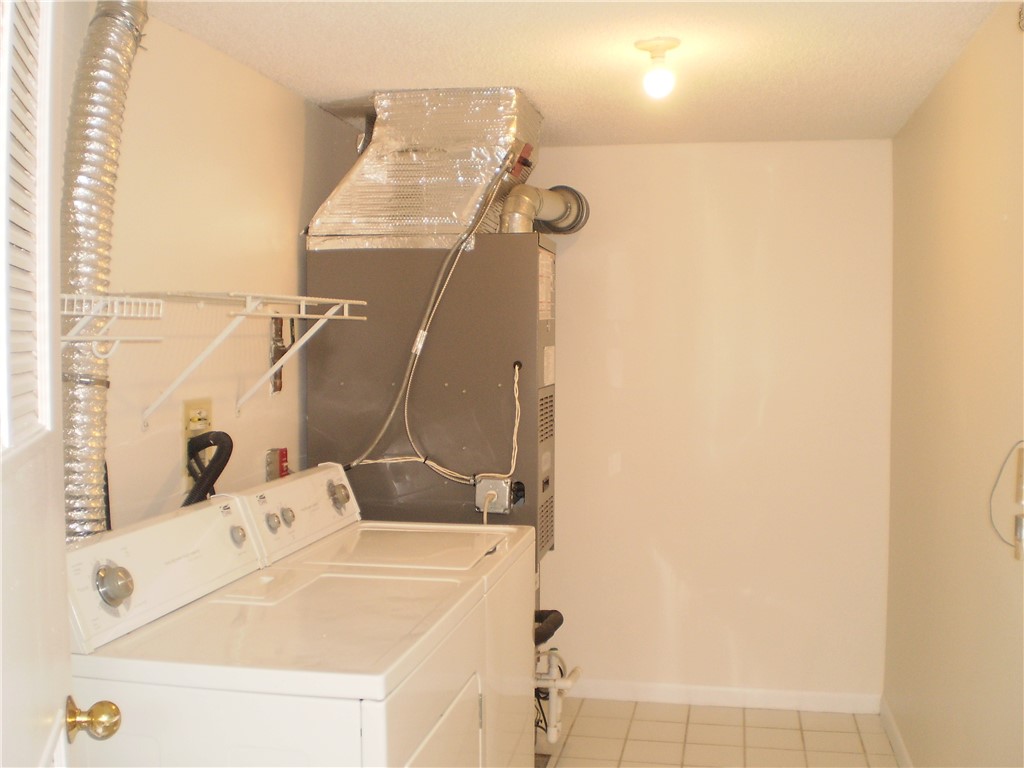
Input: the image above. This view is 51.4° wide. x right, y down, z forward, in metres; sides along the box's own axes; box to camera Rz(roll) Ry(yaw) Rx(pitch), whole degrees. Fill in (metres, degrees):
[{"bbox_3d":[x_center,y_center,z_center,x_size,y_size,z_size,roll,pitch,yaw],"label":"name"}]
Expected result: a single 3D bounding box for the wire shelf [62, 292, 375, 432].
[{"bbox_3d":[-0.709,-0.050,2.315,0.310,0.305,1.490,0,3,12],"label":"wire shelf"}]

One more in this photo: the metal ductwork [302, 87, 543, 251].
[{"bbox_3d":[-0.270,-0.660,3.473,0.658,0.488,0.470,0,3,12],"label":"metal ductwork"}]

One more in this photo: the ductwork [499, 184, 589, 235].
[{"bbox_3d":[0.117,-0.624,3.799,0.185,0.295,1.020,0,3,12],"label":"ductwork"}]

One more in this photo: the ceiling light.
[{"bbox_3d":[0.373,-0.802,2.725,0.116,0.138,0.116,0,3,12],"label":"ceiling light"}]

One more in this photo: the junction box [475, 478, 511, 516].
[{"bbox_3d":[-0.053,0.336,3.200,0.102,0.102,0.050,0,3,12],"label":"junction box"}]

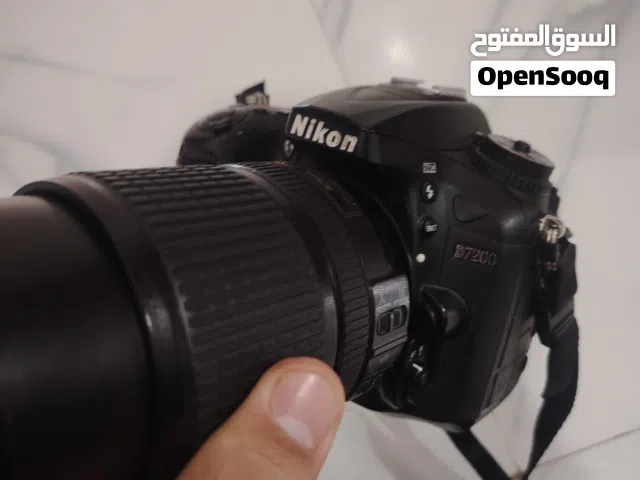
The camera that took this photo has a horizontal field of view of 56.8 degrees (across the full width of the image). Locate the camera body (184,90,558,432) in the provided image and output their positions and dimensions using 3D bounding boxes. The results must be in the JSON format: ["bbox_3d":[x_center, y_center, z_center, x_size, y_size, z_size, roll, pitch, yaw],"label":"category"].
[{"bbox_3d":[0.017,-0.005,0.217,0.136,0.106,0.076,21,21,39],"label":"camera body"}]

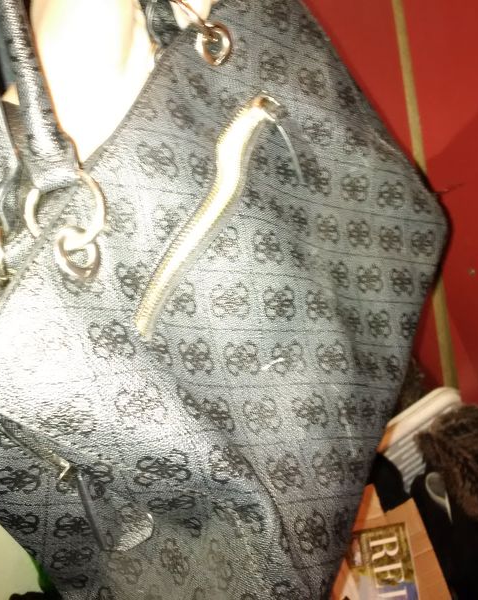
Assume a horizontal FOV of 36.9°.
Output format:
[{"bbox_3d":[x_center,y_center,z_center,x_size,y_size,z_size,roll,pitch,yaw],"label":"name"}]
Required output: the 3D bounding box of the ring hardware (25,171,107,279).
[{"bbox_3d":[-0.084,-0.038,0.352,0.041,0.054,0.016,-19,18,-11],"label":"ring hardware"}]

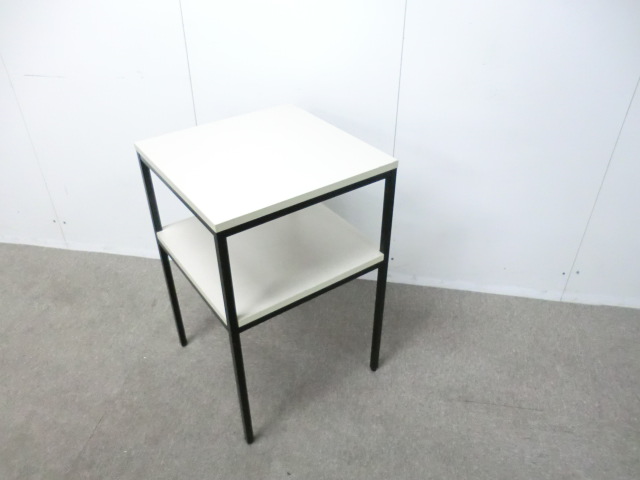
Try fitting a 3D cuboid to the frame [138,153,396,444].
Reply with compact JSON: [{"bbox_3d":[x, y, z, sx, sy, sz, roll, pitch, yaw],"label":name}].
[{"bbox_3d":[-0.132,0.085,1.338,0.435,0.655,0.426,-22,40,-28],"label":"frame"}]

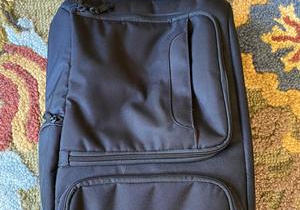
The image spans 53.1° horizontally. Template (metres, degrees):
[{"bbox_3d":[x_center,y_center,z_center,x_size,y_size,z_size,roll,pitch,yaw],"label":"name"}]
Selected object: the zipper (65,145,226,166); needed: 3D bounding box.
[{"bbox_3d":[-0.002,0.080,0.470,0.249,0.022,0.031,0,73,0],"label":"zipper"}]

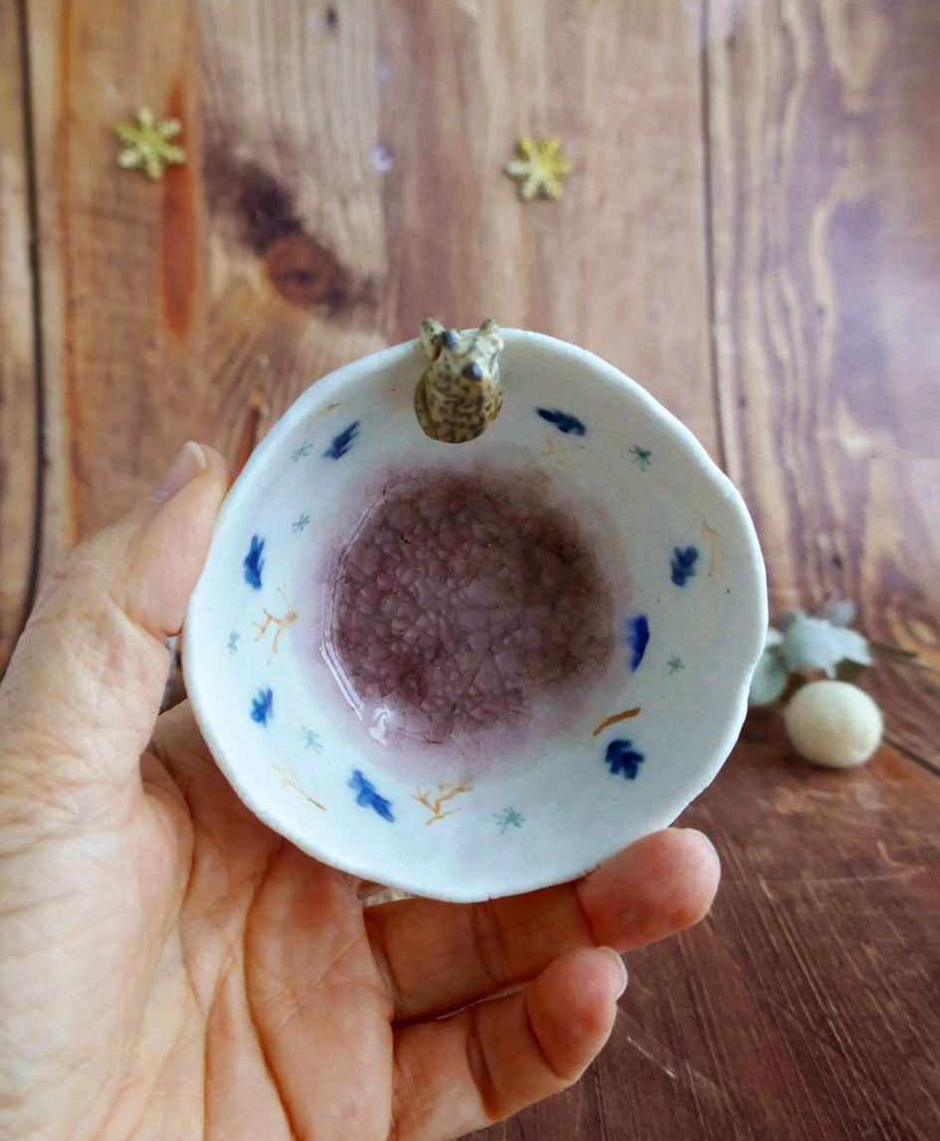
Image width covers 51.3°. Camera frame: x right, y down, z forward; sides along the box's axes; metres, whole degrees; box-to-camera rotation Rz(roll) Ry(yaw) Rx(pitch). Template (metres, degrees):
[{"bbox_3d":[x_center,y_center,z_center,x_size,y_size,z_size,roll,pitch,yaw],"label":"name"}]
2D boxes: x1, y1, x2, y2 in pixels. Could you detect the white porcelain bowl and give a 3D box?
[{"bbox_3d":[0.001,0.008,0.174,0.091,0.090,0.041,0,-1,-2],"label":"white porcelain bowl"}]

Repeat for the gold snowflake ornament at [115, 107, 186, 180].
[{"bbox_3d":[-0.178,-0.238,0.545,0.038,0.039,0.005,0,5,0],"label":"gold snowflake ornament"}]

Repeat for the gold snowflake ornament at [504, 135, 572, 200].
[{"bbox_3d":[0.038,-0.224,0.545,0.037,0.037,0.005,0,5,0],"label":"gold snowflake ornament"}]

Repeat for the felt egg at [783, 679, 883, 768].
[{"bbox_3d":[0.160,0.067,0.430,0.045,0.040,0.043,0,13,0],"label":"felt egg"}]

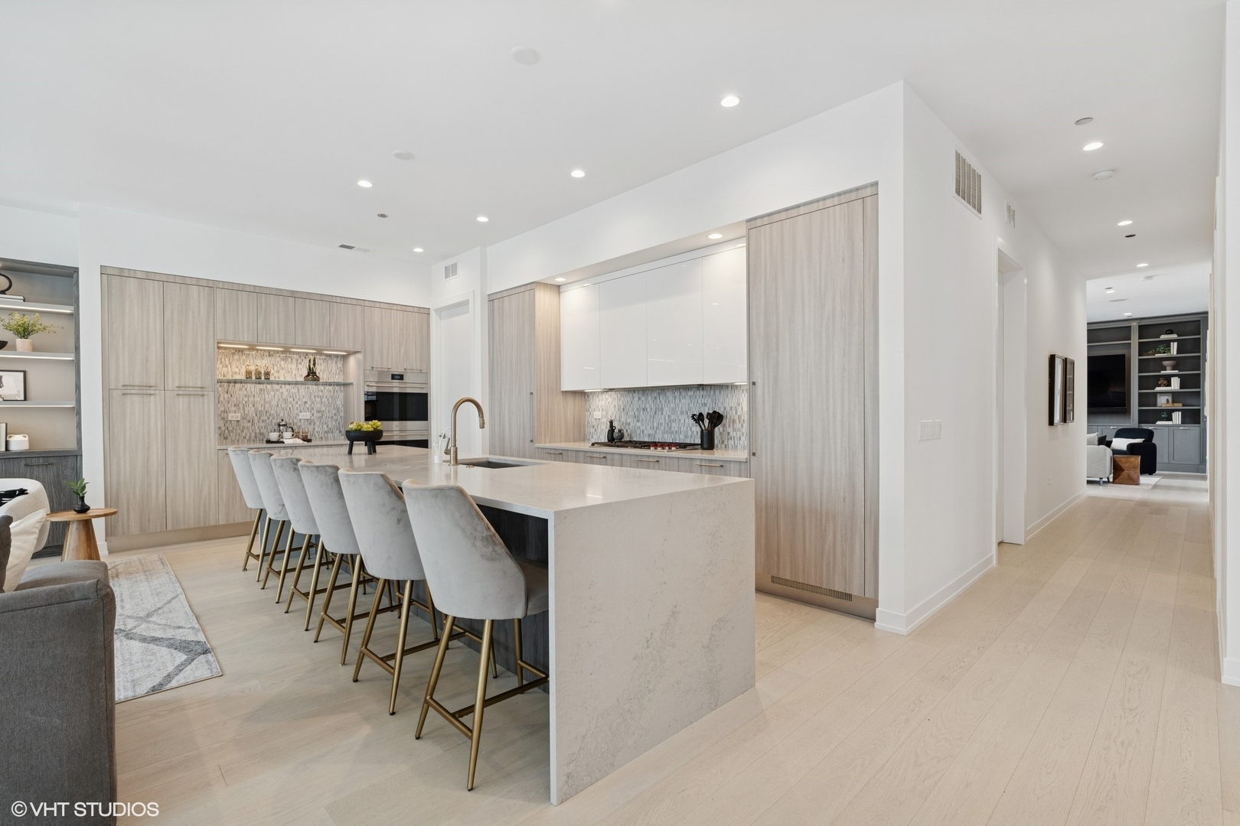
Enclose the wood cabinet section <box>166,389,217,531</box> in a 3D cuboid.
[{"bbox_3d":[-4.269,0.441,5.445,0.381,1.308,0.600,-1,1,-43],"label":"wood cabinet section"}]

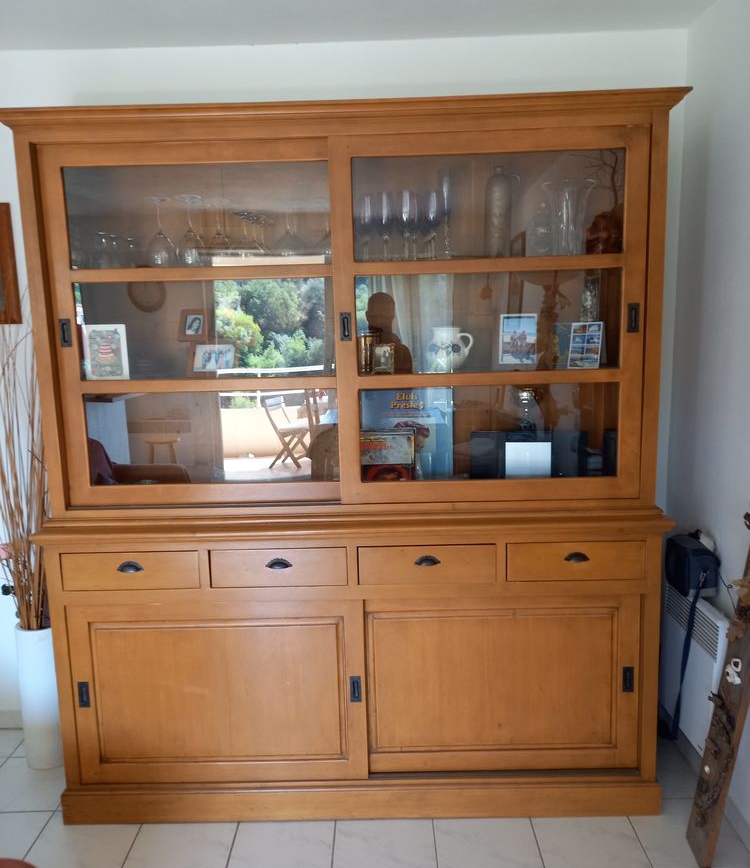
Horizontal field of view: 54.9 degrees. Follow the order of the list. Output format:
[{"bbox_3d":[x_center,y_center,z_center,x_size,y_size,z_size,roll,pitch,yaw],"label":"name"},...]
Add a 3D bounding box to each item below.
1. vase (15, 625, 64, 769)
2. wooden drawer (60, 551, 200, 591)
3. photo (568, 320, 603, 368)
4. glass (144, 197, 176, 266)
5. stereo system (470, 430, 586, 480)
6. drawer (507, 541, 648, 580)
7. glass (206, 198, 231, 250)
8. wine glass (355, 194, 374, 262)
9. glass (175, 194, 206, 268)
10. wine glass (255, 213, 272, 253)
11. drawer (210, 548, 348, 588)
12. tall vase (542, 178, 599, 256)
[{"bbox_3d":[-1.188,0.931,2.622,0.168,0.517,0.168,-1,9,0],"label":"vase"},{"bbox_3d":[-0.724,0.380,2.333,0.408,0.116,0.400,-1,8,1],"label":"wooden drawer"},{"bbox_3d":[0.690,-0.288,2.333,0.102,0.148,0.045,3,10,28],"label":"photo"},{"bbox_3d":[-0.673,-0.635,2.272,0.097,0.222,0.097,-1,9,0],"label":"glass"},{"bbox_3d":[0.489,0.088,2.330,0.342,0.172,0.200,-1,9,0],"label":"stereo system"},{"bbox_3d":[0.596,0.348,2.316,0.408,0.116,0.400,-1,8,1],"label":"drawer"},{"bbox_3d":[-0.489,-0.622,2.265,0.082,0.207,0.082,-1,9,0],"label":"glass"},{"bbox_3d":[-0.029,-0.633,2.272,0.063,0.215,0.063,-1,8,1],"label":"wine glass"},{"bbox_3d":[-0.555,-0.605,2.180,0.089,0.211,0.089,-1,8,1],"label":"glass"},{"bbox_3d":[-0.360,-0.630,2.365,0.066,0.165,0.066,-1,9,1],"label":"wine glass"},{"bbox_3d":[-0.282,0.370,2.327,0.408,0.116,0.400,-1,8,1],"label":"drawer"},{"bbox_3d":[0.600,-0.652,2.223,0.172,0.235,0.172,-1,8,1],"label":"tall vase"}]

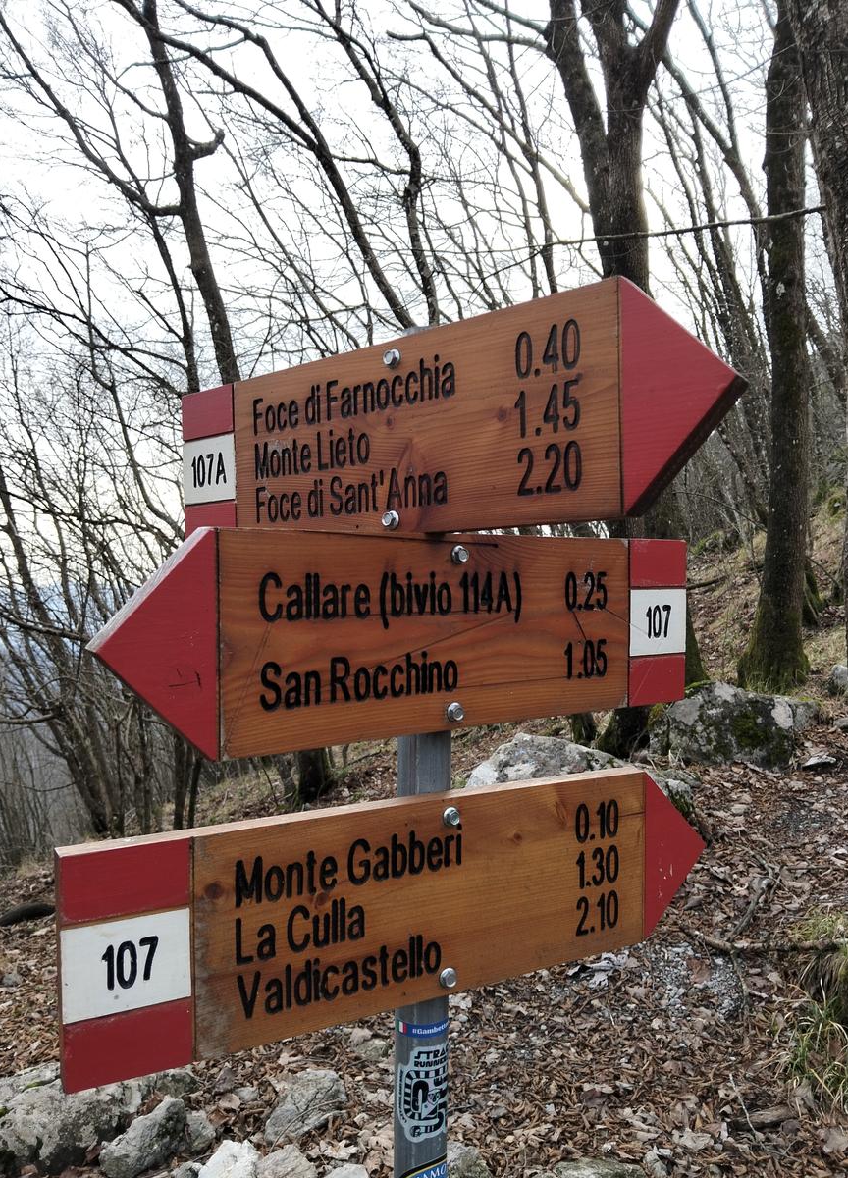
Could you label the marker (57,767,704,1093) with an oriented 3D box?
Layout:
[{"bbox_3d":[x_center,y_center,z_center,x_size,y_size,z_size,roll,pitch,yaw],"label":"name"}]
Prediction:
[{"bbox_3d":[0.011,0.239,0.697,0.550,0.150,0.022,-1,1,-27],"label":"marker"}]

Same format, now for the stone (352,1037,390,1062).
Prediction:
[{"bbox_3d":[-0.163,1.430,2.750,0.120,0.055,0.085,-1,1,-3],"label":"stone"}]

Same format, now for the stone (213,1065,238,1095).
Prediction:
[{"bbox_3d":[-0.583,1.438,2.600,0.075,0.060,0.065,-1,1,-13],"label":"stone"}]

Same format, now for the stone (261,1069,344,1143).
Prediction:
[{"bbox_3d":[-0.337,1.464,2.500,0.230,0.130,0.180,-1,1,-8],"label":"stone"}]

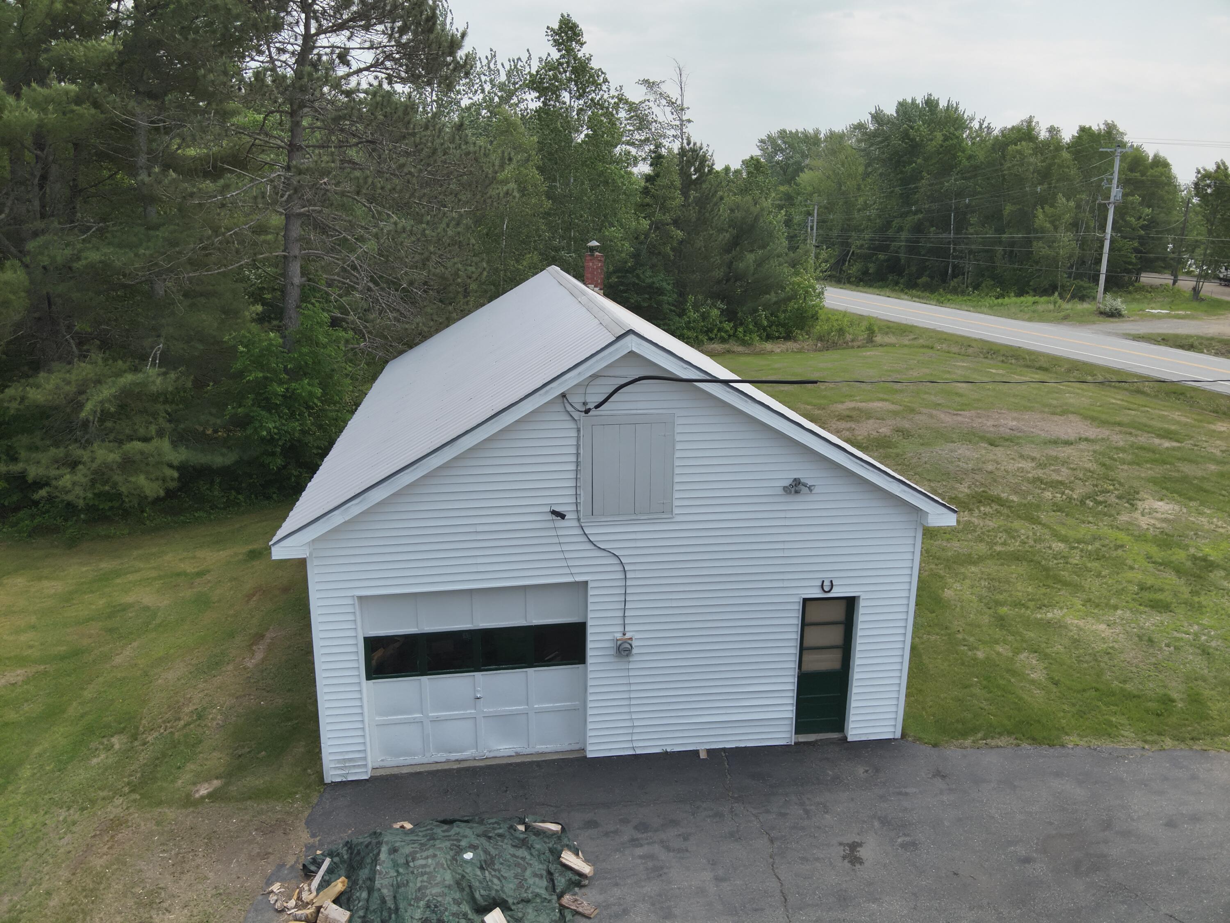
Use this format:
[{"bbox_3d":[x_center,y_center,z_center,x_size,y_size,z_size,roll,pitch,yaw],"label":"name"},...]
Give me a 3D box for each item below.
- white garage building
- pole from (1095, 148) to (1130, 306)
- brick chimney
[{"bbox_3d":[-0.657,-0.426,15.657,7.970,5.478,12.047,-2,16,-8],"label":"white garage building"},{"bbox_3d":[38.904,-18.407,67.270,2.800,12.289,0.600,-3,16,-8],"label":"pole"},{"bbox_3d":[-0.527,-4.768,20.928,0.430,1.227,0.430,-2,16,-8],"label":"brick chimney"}]

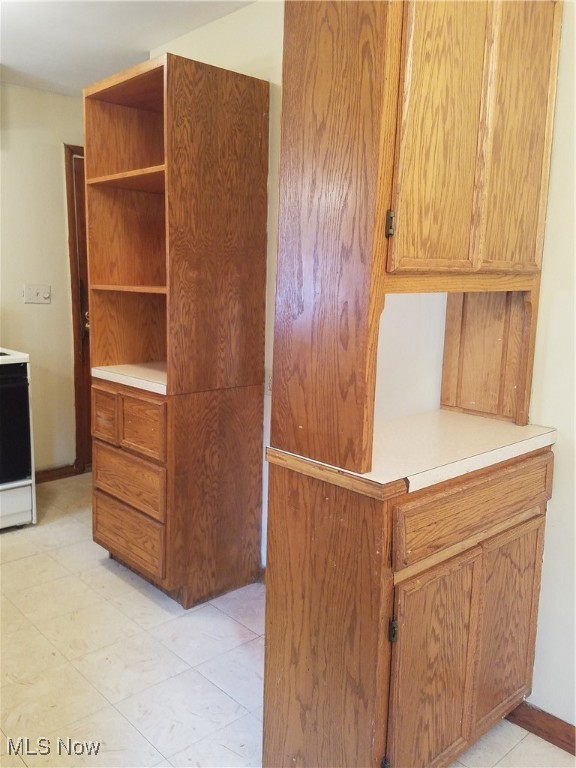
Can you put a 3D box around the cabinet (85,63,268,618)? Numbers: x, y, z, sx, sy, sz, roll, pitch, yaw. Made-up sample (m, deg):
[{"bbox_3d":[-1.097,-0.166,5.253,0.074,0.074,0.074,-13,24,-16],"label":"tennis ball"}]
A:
[{"bbox_3d":[-0.502,-0.172,2.530,0.493,2.115,0.646,-6,11,-43],"label":"cabinet"}]

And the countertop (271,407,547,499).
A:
[{"bbox_3d":[0.366,0.161,1.542,0.823,0.040,0.353,-6,11,-43],"label":"countertop"}]

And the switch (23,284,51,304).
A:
[{"bbox_3d":[-1.581,-0.568,3.649,0.168,0.118,0.020,-6,11,-43],"label":"switch"}]

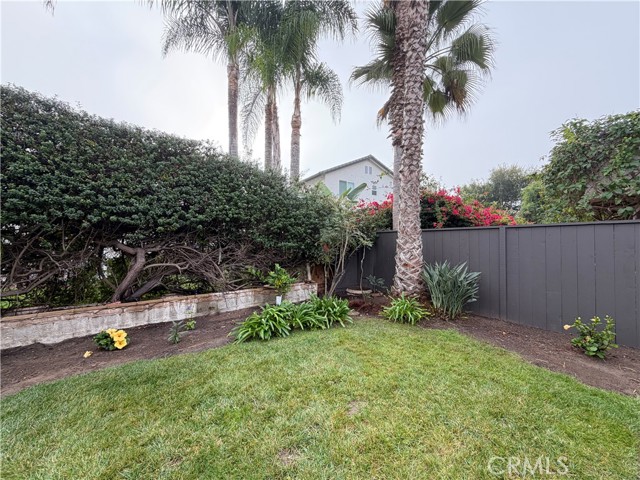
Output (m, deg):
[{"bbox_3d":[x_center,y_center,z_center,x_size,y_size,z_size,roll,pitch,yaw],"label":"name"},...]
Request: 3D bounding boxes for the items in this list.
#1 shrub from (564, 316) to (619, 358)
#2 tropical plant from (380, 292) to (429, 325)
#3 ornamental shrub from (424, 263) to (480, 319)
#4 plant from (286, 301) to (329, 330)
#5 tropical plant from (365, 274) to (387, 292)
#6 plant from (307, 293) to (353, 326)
[{"bbox_3d":[3.560,1.260,3.400,0.500,0.520,0.550,0,0,-39],"label":"shrub"},{"bbox_3d":[1.610,1.250,4.880,0.880,0.500,0.820,0,0,0],"label":"tropical plant"},{"bbox_3d":[2.560,0.950,5.050,0.920,1.070,1.020,0,0,-39],"label":"ornamental shrub"},{"bbox_3d":[-0.220,1.270,4.550,0.720,0.460,0.700,0,0,0],"label":"plant"},{"bbox_3d":[1.420,1.120,6.600,0.540,0.480,0.500,0,0,0],"label":"tropical plant"},{"bbox_3d":[0.190,1.250,4.720,0.780,0.500,0.740,0,0,0],"label":"plant"}]

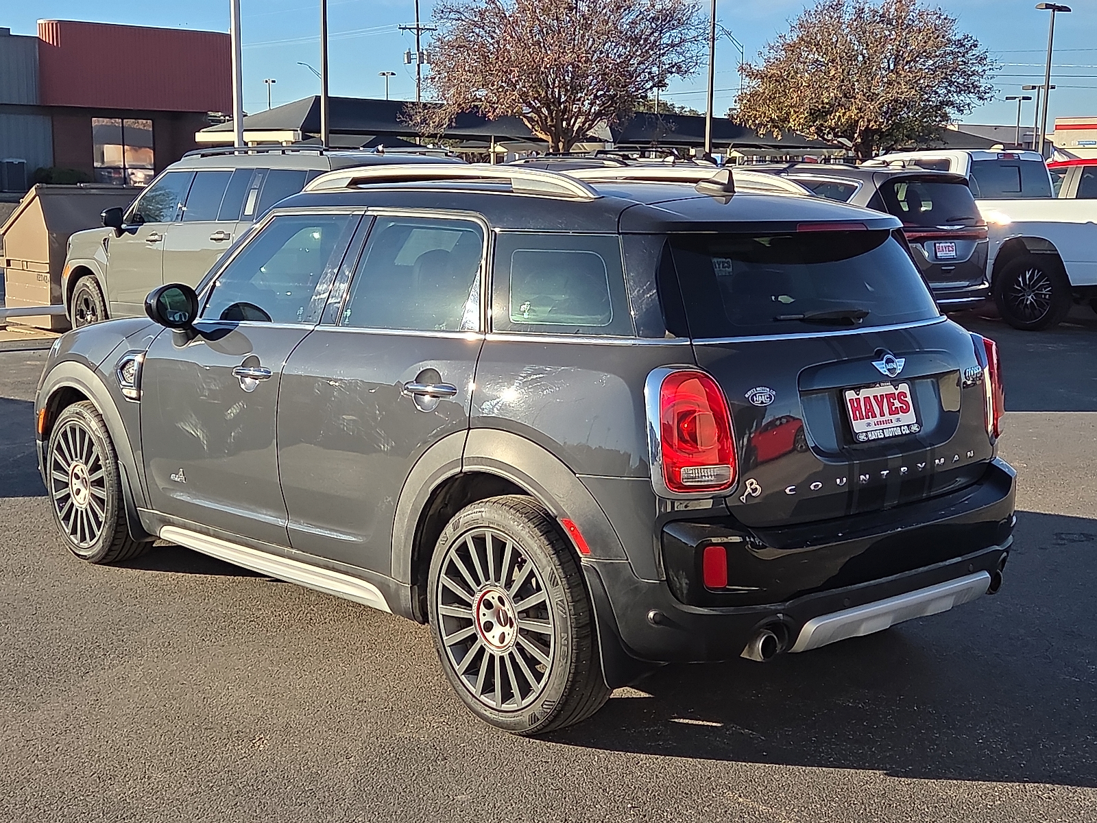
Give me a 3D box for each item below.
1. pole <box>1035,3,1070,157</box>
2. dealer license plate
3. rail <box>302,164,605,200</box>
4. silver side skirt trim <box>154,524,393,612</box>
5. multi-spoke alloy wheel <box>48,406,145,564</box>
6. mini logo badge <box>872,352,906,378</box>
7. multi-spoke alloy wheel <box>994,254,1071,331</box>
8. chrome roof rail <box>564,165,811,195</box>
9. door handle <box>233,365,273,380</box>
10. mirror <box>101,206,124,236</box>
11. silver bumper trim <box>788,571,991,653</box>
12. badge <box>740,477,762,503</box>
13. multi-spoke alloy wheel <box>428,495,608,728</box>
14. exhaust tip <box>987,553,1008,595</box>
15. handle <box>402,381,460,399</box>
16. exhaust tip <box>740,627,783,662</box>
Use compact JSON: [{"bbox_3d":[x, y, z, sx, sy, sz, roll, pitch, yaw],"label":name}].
[{"bbox_3d":[14.946,-8.432,45.855,1.100,7.300,0.350,-4,9,-28],"label":"pole"},{"bbox_3d":[0.954,0.001,4.325,0.312,0.162,0.020,-7,-6,-41],"label":"dealer license plate"},{"bbox_3d":[-0.374,-0.747,4.926,0.080,0.112,1.510,-7,11,-41],"label":"rail"},{"bbox_3d":[-0.967,0.524,5.255,0.085,0.115,1.520,-7,11,-41],"label":"silver side skirt trim"},{"bbox_3d":[-1.851,0.289,6.334,0.230,0.675,0.675,-7,11,-41],"label":"multi-spoke alloy wheel"},{"bbox_3d":[0.960,-0.128,4.293,0.150,0.068,0.018,-7,-4,-41],"label":"mini logo badge"},{"bbox_3d":[5.396,-1.323,16.950,0.290,0.830,0.830,-7,11,-41],"label":"multi-spoke alloy wheel"},{"bbox_3d":[0.396,-0.843,5.612,0.075,0.100,1.550,-7,11,-41],"label":"chrome roof rail"},{"bbox_3d":[-1.003,-0.130,5.184,0.048,0.043,0.238,-7,7,-41],"label":"door handle"},{"bbox_3d":[-4.072,-1.776,14.200,0.200,0.265,0.130,-7,11,-41],"label":"mirror"},{"bbox_3d":[0.997,0.574,4.363,0.885,0.118,0.105,-7,11,-41],"label":"silver bumper trim"},{"bbox_3d":[0.529,0.205,3.986,0.075,0.065,0.012,-4,9,-28],"label":"badge"},{"bbox_3d":[-0.070,0.576,4.366,0.230,0.675,0.675,-7,11,-41],"label":"multi-spoke alloy wheel"},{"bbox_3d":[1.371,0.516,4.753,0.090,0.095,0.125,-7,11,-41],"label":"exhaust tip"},{"bbox_3d":[-0.346,-0.061,4.446,0.048,0.043,0.243,-7,7,-41],"label":"handle"},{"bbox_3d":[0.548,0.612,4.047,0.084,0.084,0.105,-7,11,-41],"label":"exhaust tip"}]

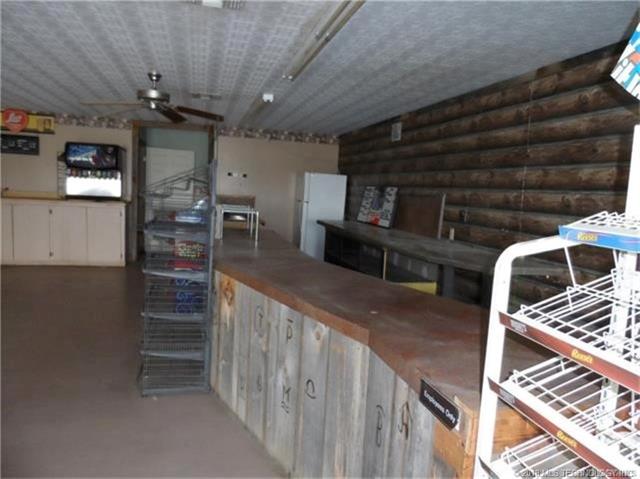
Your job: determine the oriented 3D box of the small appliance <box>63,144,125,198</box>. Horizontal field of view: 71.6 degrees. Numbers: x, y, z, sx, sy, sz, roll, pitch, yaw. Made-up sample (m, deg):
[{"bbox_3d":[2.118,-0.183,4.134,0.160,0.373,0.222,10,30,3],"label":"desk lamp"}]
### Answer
[{"bbox_3d":[-3.592,-1.082,7.197,0.775,0.864,0.680,1,7,-15],"label":"small appliance"}]

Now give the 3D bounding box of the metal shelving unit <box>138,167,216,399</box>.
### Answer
[{"bbox_3d":[-1.034,0.224,3.301,0.460,1.564,0.800,1,7,-15],"label":"metal shelving unit"}]

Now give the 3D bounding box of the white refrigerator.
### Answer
[{"bbox_3d":[-0.037,-0.284,7.761,0.720,1.692,0.780,1,7,-15],"label":"white refrigerator"}]

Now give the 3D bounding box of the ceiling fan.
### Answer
[{"bbox_3d":[-1.565,-1.405,4.186,1.360,0.350,1.360,1,7,-15],"label":"ceiling fan"}]

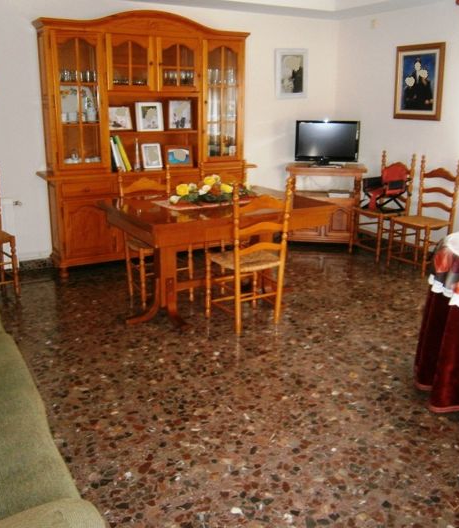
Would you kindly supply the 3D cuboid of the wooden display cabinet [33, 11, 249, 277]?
[{"bbox_3d":[-0.714,-1.106,4.921,2.017,2.216,0.483,-9,19,-28],"label":"wooden display cabinet"}]

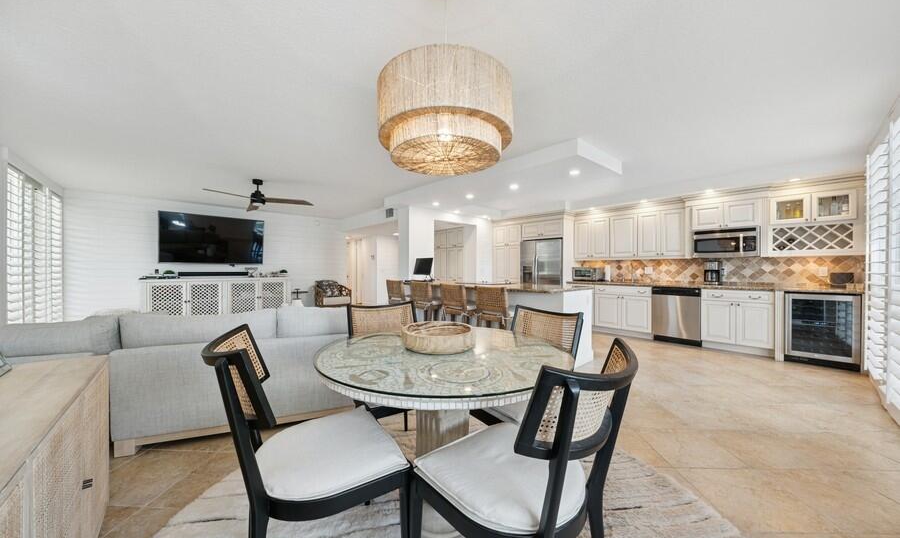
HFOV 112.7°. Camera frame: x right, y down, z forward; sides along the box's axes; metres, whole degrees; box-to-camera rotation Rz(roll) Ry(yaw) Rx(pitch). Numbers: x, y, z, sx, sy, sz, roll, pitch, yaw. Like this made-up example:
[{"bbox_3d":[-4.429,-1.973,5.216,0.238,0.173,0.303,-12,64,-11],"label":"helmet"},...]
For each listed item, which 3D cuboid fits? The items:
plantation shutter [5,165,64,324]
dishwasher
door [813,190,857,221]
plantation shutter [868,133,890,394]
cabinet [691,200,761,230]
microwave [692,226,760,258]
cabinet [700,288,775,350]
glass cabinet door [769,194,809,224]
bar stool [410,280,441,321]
[{"bbox_3d":[-5.270,0.000,3.860,0.080,2.200,2.000,0,0,-43],"label":"plantation shutter"},{"bbox_3d":[3.745,0.748,4.892,0.610,0.865,0.610,0,0,-44],"label":"dishwasher"},{"bbox_3d":[4.811,-0.783,3.757,0.025,0.359,0.346,0,0,-42],"label":"door"},{"bbox_3d":[4.040,-0.040,2.830,0.600,2.200,0.060,0,0,-44],"label":"plantation shutter"},{"bbox_3d":[4.158,-0.790,4.519,0.390,0.370,0.741,0,0,-42],"label":"cabinet"},{"bbox_3d":[4.197,-0.373,4.565,0.400,0.420,0.727,0,0,-44],"label":"microwave"},{"bbox_3d":[4.173,0.680,4.339,0.610,0.770,0.730,0,0,-42],"label":"cabinet"},{"bbox_3d":[4.447,-0.776,3.925,0.353,0.370,0.040,0,1,44],"label":"glass cabinet door"},{"bbox_3d":[-0.309,0.705,5.043,0.530,0.950,0.500,0,0,-44],"label":"bar stool"}]

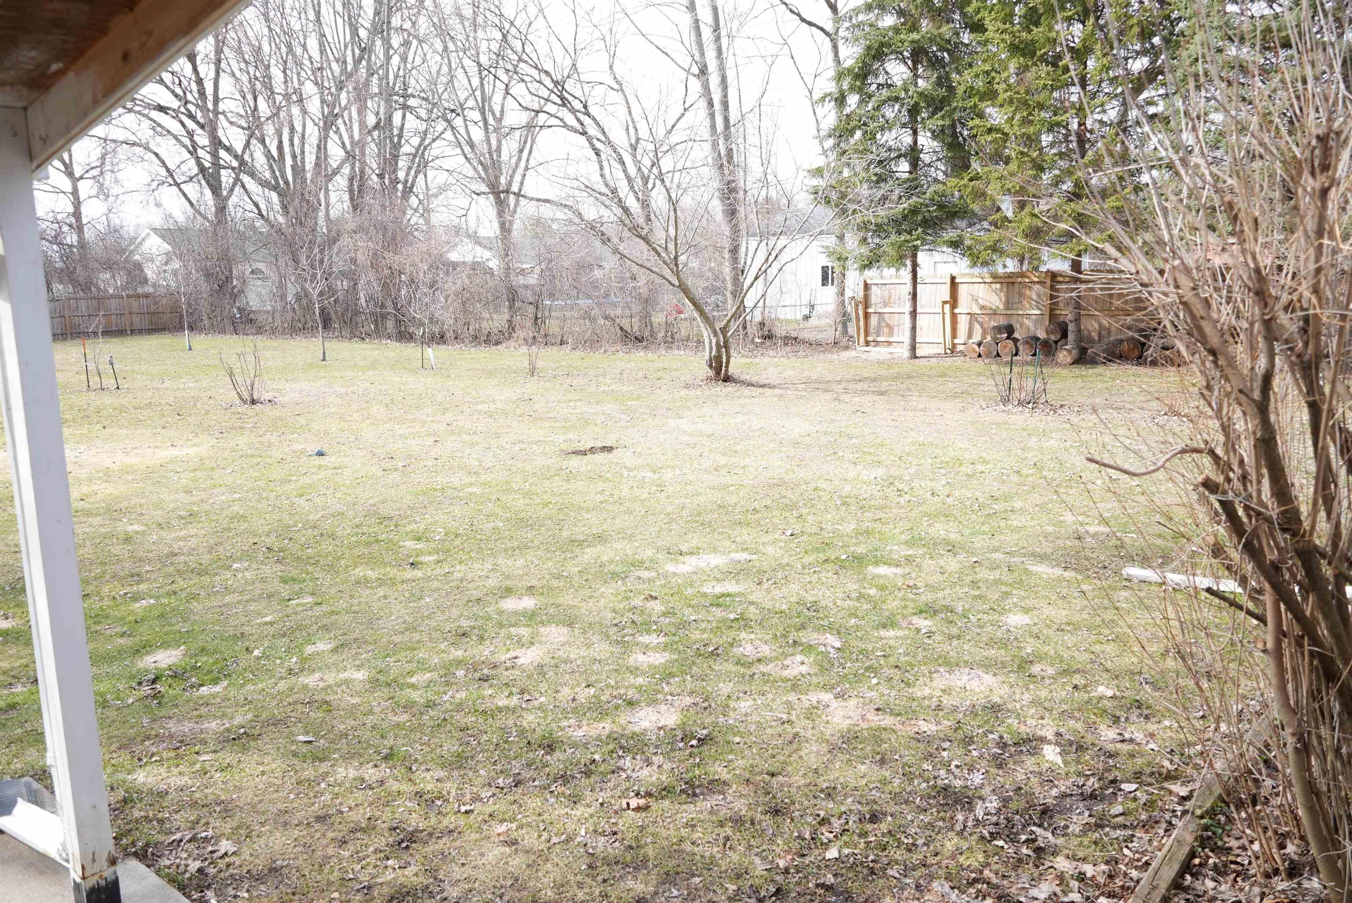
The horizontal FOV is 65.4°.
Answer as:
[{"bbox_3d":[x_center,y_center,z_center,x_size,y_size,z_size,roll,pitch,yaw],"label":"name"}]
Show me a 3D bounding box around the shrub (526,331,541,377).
[{"bbox_3d":[-2.878,-1.983,21.235,0.321,0.915,0.321,-3,9,-8],"label":"shrub"}]

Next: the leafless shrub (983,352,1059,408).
[{"bbox_3d":[4.701,-0.972,14.343,1.040,0.651,0.936,1,9,18],"label":"leafless shrub"}]

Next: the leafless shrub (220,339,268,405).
[{"bbox_3d":[-7.015,-1.288,17.106,0.794,1.023,0.755,-5,10,-22],"label":"leafless shrub"}]

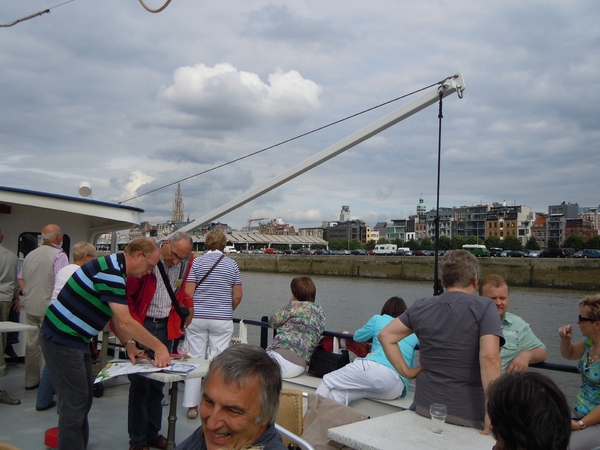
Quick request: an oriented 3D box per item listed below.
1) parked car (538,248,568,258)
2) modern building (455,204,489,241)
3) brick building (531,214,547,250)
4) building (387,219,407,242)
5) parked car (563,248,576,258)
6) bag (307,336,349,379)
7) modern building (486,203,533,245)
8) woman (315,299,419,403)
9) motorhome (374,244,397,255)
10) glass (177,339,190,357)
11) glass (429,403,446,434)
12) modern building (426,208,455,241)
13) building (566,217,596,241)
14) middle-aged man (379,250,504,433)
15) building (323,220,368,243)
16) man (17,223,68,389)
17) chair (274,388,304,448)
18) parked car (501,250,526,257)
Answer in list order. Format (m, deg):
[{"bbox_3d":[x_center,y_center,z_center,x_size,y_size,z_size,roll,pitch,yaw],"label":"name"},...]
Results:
[{"bbox_3d":[52.869,5.930,108.880,1.900,1.920,4.900,2,-4,-42],"label":"parked car"},{"bbox_3d":[72.049,2.159,213.479,12.000,19.600,13.500,2,-4,-42],"label":"modern building"},{"bbox_3d":[92.170,4.837,195.376,11.000,16.720,5.800,4,-4,-41],"label":"brick building"},{"bbox_3d":[46.236,5.241,241.634,11.000,16.200,11.000,2,-4,-42],"label":"building"},{"bbox_3d":[55.907,5.935,108.274,1.850,1.850,4.500,2,-4,-42],"label":"parked car"},{"bbox_3d":[0.276,1.131,4.425,0.360,0.270,0.150,-2,-4,41],"label":"bag"},{"bbox_3d":[80.825,1.428,200.615,12.000,19.800,13.500,2,-4,-42],"label":"modern building"},{"bbox_3d":[0.439,1.112,3.792,0.660,1.150,0.800,3,-4,-23],"label":"woman"},{"bbox_3d":[23.253,7.101,142.251,2.200,2.850,6.500,2,-4,-42],"label":"motorhome"},{"bbox_3d":[-0.786,0.841,3.536,0.085,0.145,0.085,1,-3,0],"label":"glass"},{"bbox_3d":[0.575,0.802,2.161,0.072,0.113,0.072,1,-3,0],"label":"glass"},{"bbox_3d":[65.678,3.971,228.426,14.000,21.310,13.500,4,-4,-41],"label":"modern building"},{"bbox_3d":[100.808,5.350,186.606,12.670,14.990,5.990,4,-4,-41],"label":"building"},{"bbox_3d":[0.751,0.889,2.720,0.600,1.490,0.500,-1,-3,28],"label":"middle-aged man"},{"bbox_3d":[24.530,6.411,268.538,14.000,16.500,25.000,2,-4,-42],"label":"building"},{"bbox_3d":[-2.724,0.860,5.500,0.500,1.720,0.320,0,-3,2],"label":"man"},{"bbox_3d":[-0.112,1.167,2.175,0.560,0.840,0.570,3,-4,-30],"label":"chair"},{"bbox_3d":[47.739,6.459,114.661,1.750,1.430,4.300,2,-4,-42],"label":"parked car"}]

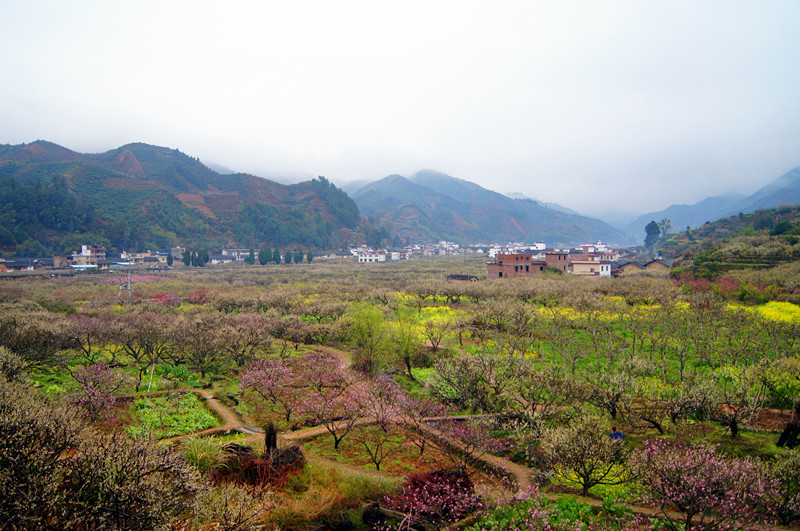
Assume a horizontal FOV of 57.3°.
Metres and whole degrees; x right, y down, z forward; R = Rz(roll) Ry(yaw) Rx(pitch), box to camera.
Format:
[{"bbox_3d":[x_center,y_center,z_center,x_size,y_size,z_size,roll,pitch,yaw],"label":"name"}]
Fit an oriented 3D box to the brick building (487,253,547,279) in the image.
[{"bbox_3d":[34.999,0.751,220.000,17.500,8.000,12.000,0,2,-3],"label":"brick building"}]

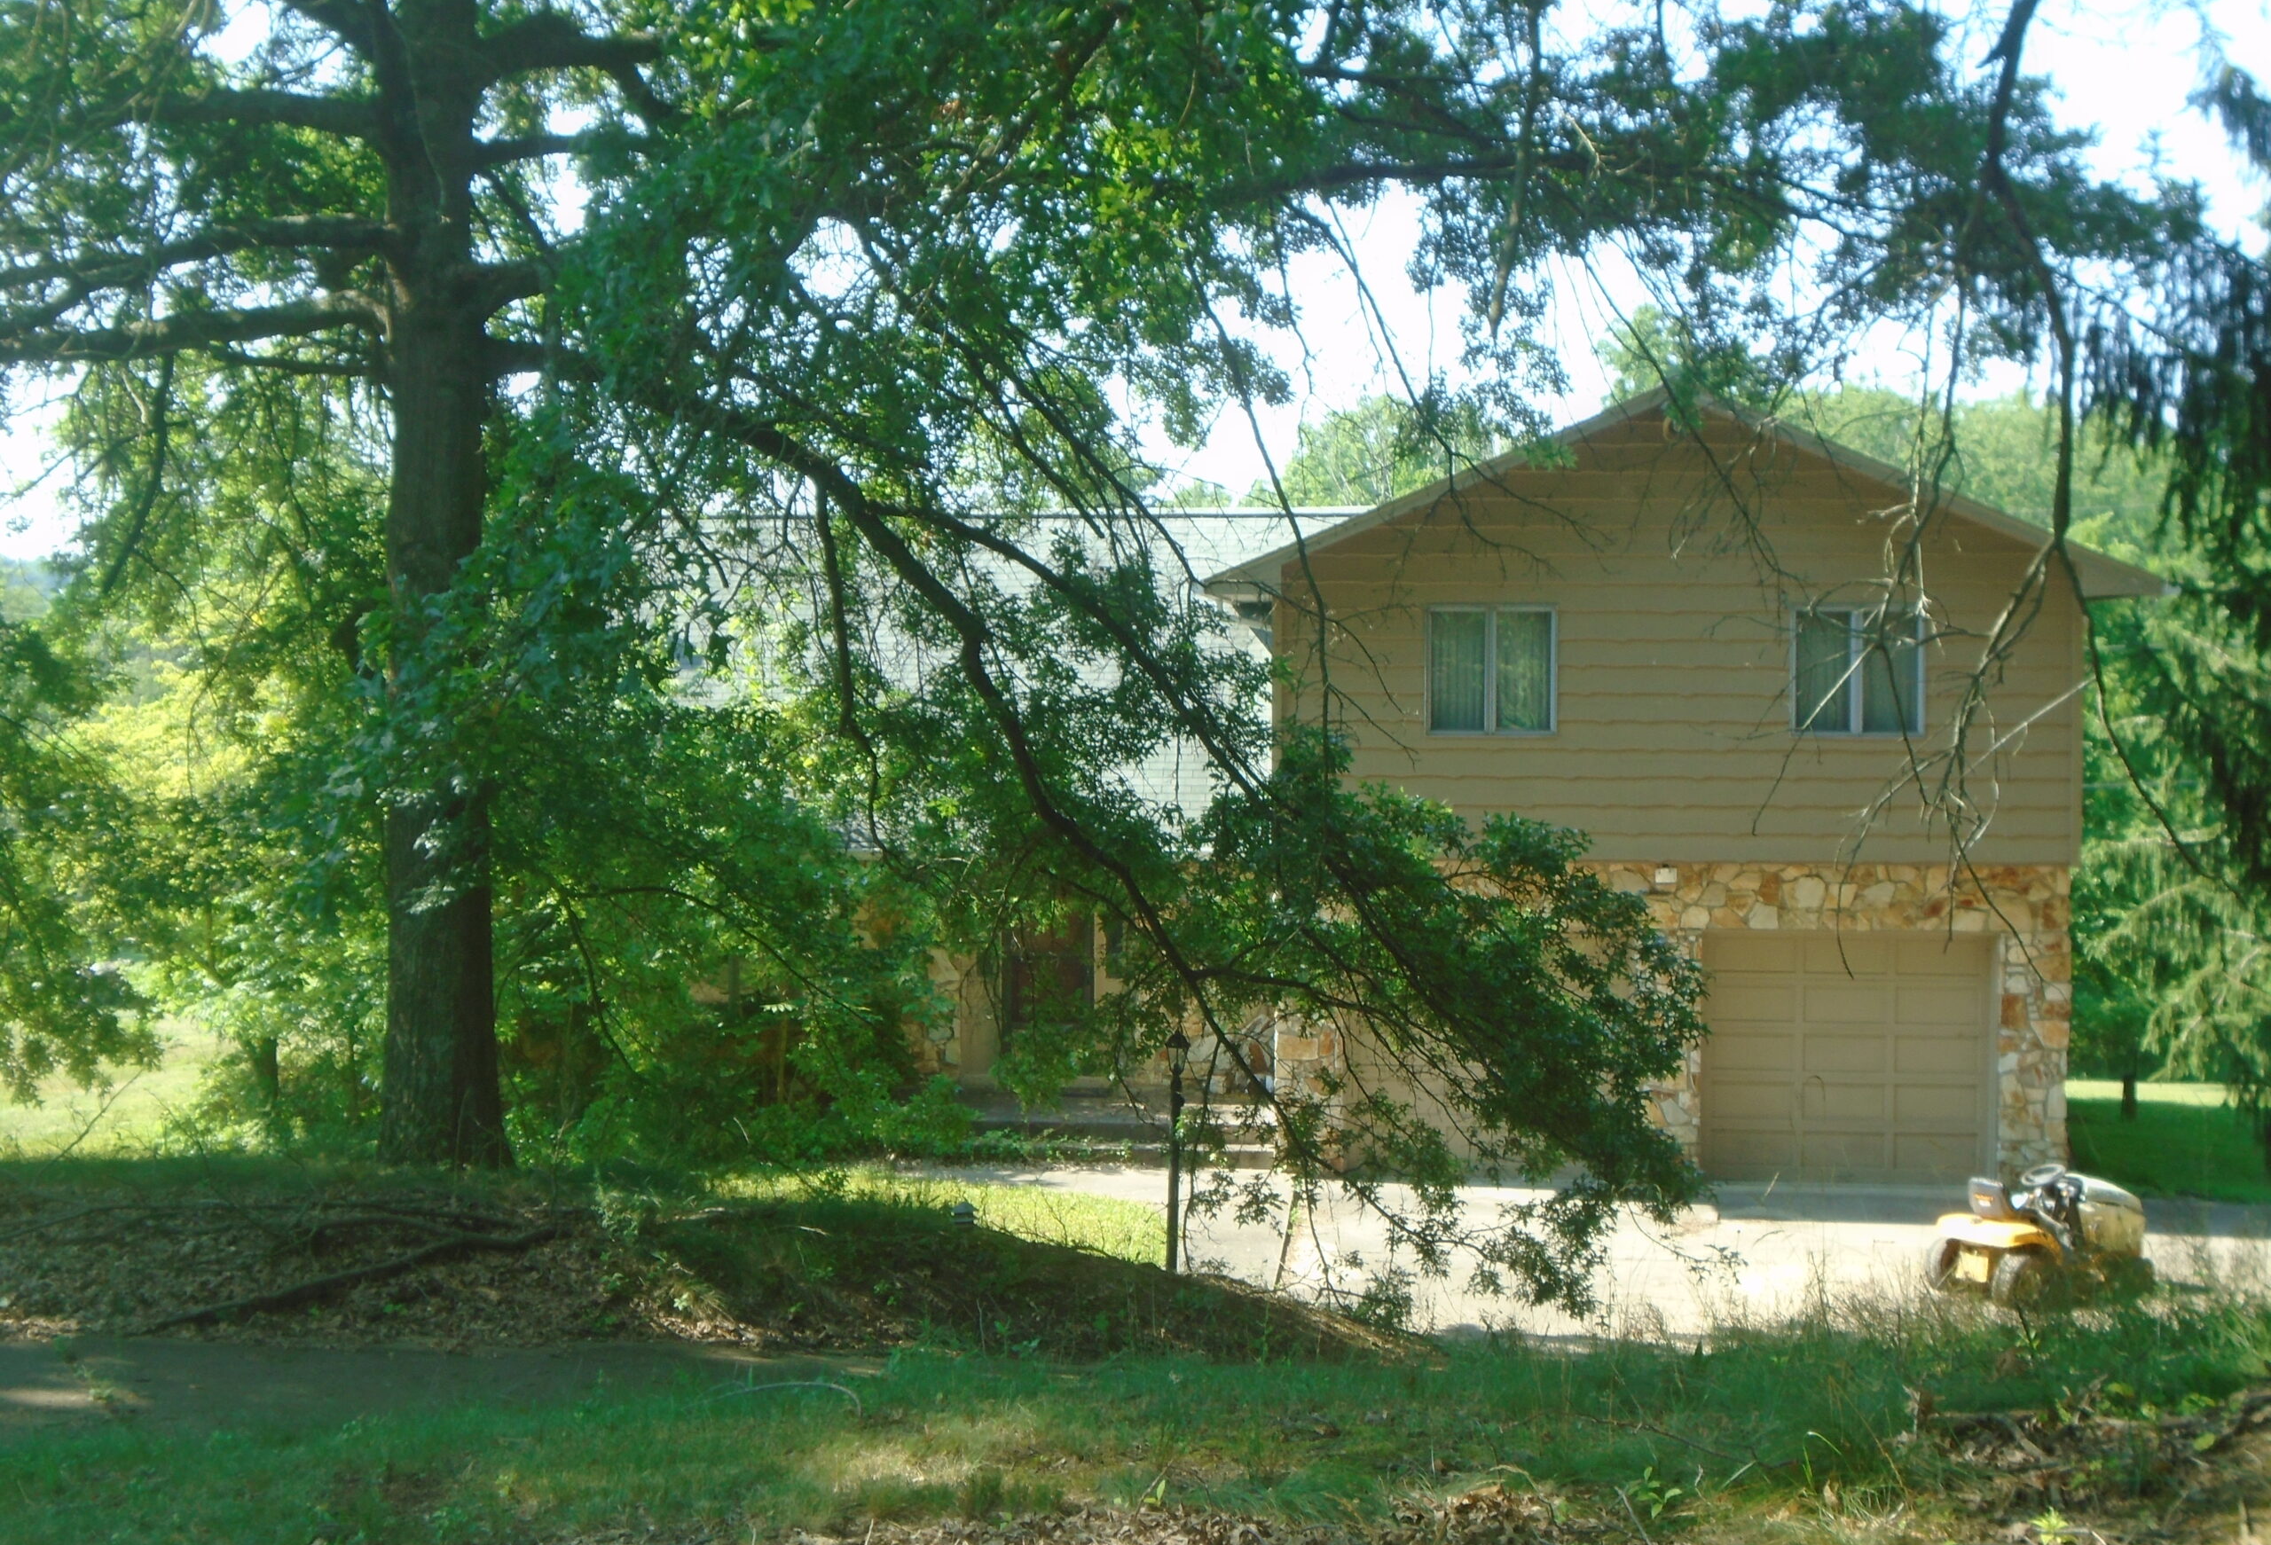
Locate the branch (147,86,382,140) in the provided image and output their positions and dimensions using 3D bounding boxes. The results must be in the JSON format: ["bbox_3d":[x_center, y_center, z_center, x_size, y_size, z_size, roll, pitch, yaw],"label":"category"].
[{"bbox_3d":[-4.742,-3.593,17.500,1.300,0.290,0.300,0,1,0],"label":"branch"}]

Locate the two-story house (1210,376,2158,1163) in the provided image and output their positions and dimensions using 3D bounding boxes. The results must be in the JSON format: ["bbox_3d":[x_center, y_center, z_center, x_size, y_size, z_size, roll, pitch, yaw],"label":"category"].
[{"bbox_3d":[5.030,0.030,33.500,8.600,7.200,9.400,0,1,2],"label":"two-story house"}]

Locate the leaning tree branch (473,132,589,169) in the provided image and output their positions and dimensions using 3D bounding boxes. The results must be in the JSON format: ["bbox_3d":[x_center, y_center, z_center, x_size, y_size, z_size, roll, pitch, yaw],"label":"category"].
[{"bbox_3d":[-3.289,-3.390,17.500,0.650,0.200,0.200,0,1,0],"label":"leaning tree branch"}]

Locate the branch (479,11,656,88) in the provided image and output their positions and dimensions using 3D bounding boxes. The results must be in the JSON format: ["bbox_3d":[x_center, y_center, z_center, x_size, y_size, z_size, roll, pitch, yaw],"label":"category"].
[{"bbox_3d":[-3.086,-3.945,17.500,1.000,0.410,0.400,0,1,0],"label":"branch"}]

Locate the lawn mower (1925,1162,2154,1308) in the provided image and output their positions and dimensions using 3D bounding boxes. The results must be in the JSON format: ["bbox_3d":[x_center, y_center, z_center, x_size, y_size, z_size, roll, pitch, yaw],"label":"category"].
[{"bbox_3d":[6.380,3.250,22.600,1.720,1.060,1.100,-1,1,-33],"label":"lawn mower"}]

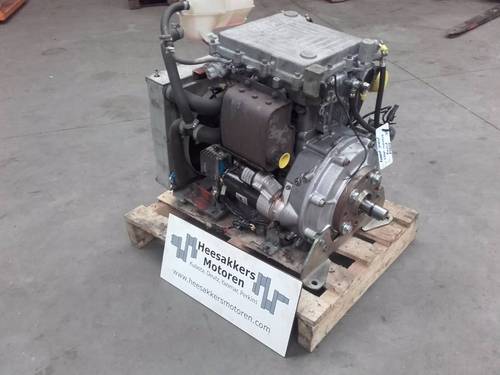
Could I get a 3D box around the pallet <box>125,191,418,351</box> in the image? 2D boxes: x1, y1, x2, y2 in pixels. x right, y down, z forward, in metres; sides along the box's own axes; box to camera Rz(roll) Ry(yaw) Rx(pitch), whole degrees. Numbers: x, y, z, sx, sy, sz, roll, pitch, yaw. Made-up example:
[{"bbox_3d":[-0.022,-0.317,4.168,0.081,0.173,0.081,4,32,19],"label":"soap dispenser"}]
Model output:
[{"bbox_3d":[0.082,0.170,1.913,0.971,0.134,0.760,22,38,36],"label":"pallet"}]

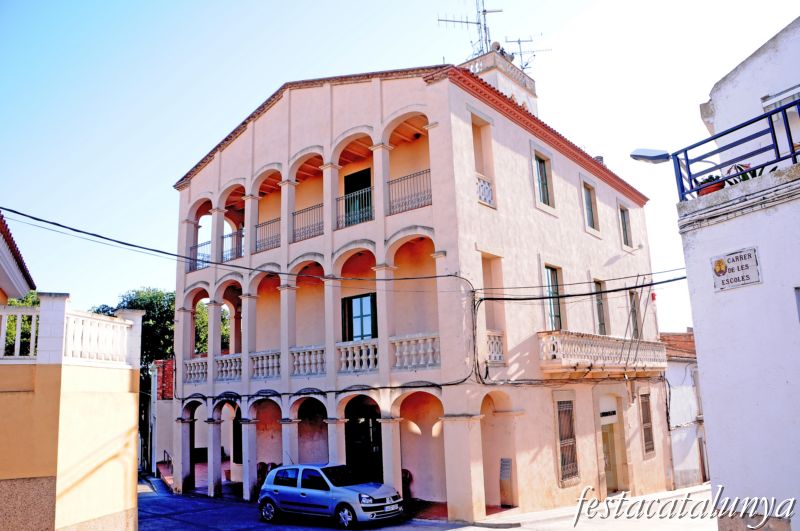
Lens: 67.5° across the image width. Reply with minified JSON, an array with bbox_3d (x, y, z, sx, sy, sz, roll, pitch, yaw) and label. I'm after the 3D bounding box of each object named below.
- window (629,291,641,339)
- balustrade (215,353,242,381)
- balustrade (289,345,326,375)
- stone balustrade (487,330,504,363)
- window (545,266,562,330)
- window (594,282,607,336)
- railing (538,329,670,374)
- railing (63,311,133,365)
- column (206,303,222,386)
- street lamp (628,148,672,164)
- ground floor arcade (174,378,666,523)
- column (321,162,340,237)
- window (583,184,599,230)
[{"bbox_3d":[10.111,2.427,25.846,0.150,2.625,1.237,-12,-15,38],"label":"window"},{"bbox_3d":[-6.155,3.695,21.588,1.594,0.942,0.220,-12,-16,38],"label":"balustrade"},{"bbox_3d":[-2.752,2.971,18.509,1.645,0.882,0.210,-12,-15,38],"label":"balustrade"},{"bbox_3d":[2.567,2.267,16.536,0.220,0.903,0.903,-12,-16,38],"label":"stone balustrade"},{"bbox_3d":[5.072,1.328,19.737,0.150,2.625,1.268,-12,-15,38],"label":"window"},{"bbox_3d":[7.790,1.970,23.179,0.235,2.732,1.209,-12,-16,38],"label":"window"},{"bbox_3d":[7.935,3.353,22.176,0.769,1.240,10.598,-12,-16,38],"label":"railing"},{"bbox_3d":[-5.560,1.419,11.030,0.220,0.880,1.912,-4,-12,9],"label":"railing"},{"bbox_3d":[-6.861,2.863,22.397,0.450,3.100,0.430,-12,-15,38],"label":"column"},{"bbox_3d":[3.790,-1.656,9.100,0.650,0.170,0.260,3,-7,35],"label":"street lamp"},{"bbox_3d":[1.655,6.819,25.059,13.600,3.900,16.200,-12,-15,38],"label":"ground floor arcade"},{"bbox_3d":[-2.140,-2.076,18.922,0.540,2.287,0.398,-12,-15,38],"label":"column"},{"bbox_3d":[7.620,-2.315,24.106,0.235,1.837,1.217,-12,-16,38],"label":"window"}]

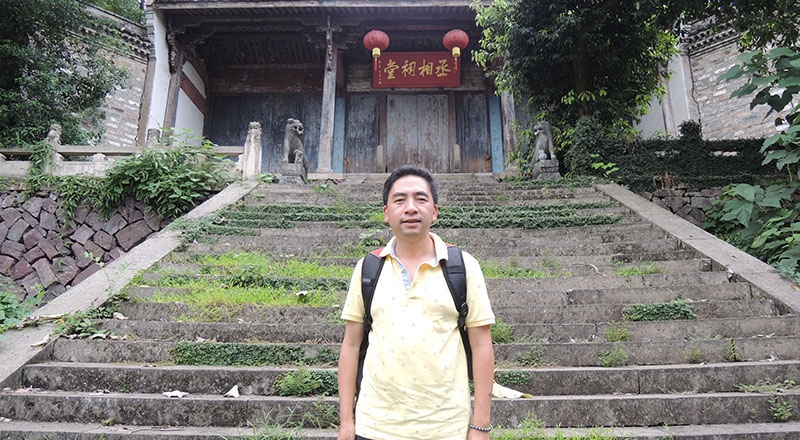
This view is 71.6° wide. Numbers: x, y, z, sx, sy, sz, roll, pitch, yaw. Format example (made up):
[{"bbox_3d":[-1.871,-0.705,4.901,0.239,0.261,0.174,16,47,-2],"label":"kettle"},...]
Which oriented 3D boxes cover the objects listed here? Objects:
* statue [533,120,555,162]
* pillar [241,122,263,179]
[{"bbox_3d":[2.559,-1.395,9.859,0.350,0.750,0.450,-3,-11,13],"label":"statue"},{"bbox_3d":[-2.566,-1.203,9.668,0.270,1.030,0.270,0,-11,0],"label":"pillar"}]

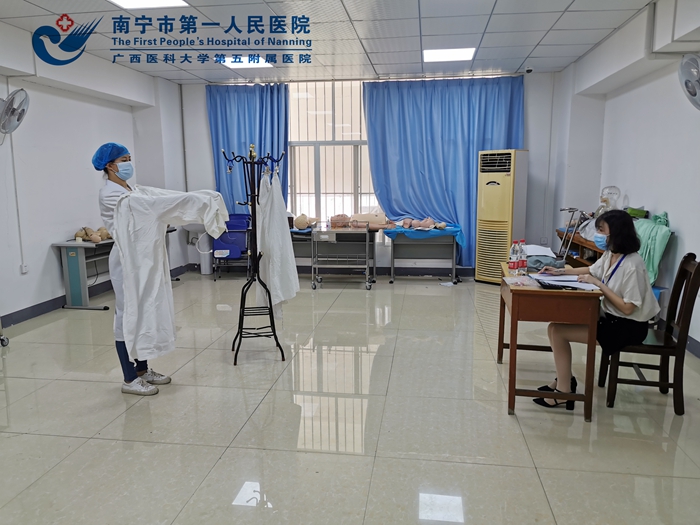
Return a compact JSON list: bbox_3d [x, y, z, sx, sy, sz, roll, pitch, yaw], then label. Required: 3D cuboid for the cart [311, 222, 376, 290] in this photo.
[{"bbox_3d":[-0.082,-0.106,7.212,0.740,0.850,0.510,0,9,5],"label":"cart"}]

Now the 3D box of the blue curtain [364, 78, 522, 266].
[{"bbox_3d":[1.272,-1.219,7.601,2.170,2.570,0.180,1,9,8],"label":"blue curtain"}]

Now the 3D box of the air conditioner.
[{"bbox_3d":[2.030,-0.593,7.299,0.528,1.754,0.336,8,12,44],"label":"air conditioner"}]

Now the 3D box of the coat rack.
[{"bbox_3d":[-0.762,-0.079,4.329,0.460,1.690,0.460,-2,9,-11],"label":"coat rack"}]

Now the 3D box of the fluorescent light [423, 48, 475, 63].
[{"bbox_3d":[1.126,-2.363,6.216,0.600,0.060,0.600,1,9,8],"label":"fluorescent light"}]

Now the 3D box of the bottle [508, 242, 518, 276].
[{"bbox_3d":[1.115,-0.037,3.709,0.066,0.230,0.066,1,9,8],"label":"bottle"}]

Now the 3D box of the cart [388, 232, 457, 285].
[{"bbox_3d":[1.003,-0.107,7.527,0.970,0.740,0.500,1,9,8],"label":"cart"}]

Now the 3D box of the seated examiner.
[{"bbox_3d":[1.561,0.280,3.469,0.770,1.210,0.500,2,9,18],"label":"seated examiner"}]

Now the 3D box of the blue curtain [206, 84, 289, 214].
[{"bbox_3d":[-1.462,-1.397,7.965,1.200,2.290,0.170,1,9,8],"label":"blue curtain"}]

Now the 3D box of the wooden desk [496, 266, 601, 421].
[{"bbox_3d":[1.289,0.475,3.666,0.485,0.770,1.030,2,9,13],"label":"wooden desk"}]

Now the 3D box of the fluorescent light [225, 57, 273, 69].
[{"bbox_3d":[-1.246,-2.394,6.531,0.600,0.060,0.600,1,9,8],"label":"fluorescent light"}]

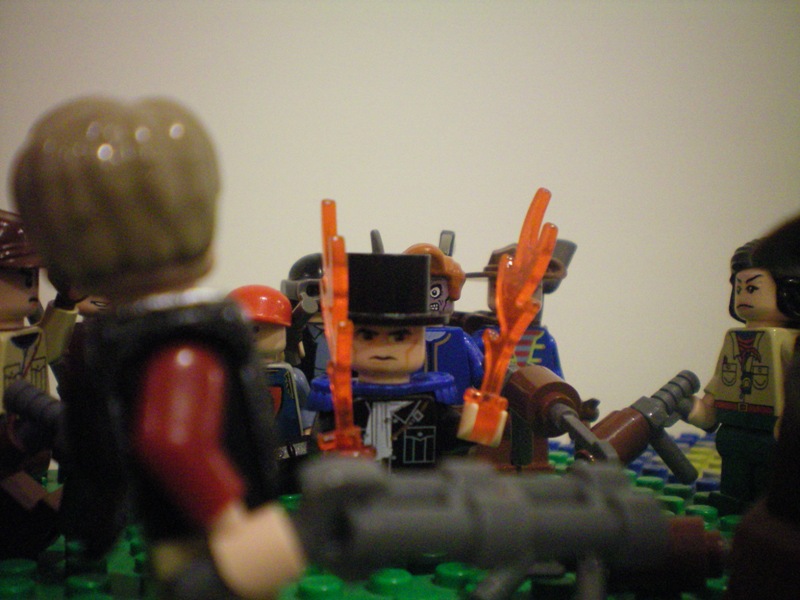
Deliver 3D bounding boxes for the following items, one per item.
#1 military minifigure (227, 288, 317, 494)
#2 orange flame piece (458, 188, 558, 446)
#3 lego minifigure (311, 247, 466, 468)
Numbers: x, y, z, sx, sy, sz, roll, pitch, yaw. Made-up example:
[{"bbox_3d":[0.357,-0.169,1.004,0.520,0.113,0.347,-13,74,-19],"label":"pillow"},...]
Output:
[{"bbox_3d":[-0.024,0.016,0.150,0.021,0.037,0.013,0,-1,-20],"label":"military minifigure"},{"bbox_3d":[0.013,0.002,0.103,0.007,0.030,0.004,13,-1,-11],"label":"orange flame piece"},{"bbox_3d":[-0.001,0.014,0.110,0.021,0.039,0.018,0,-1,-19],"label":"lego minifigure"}]

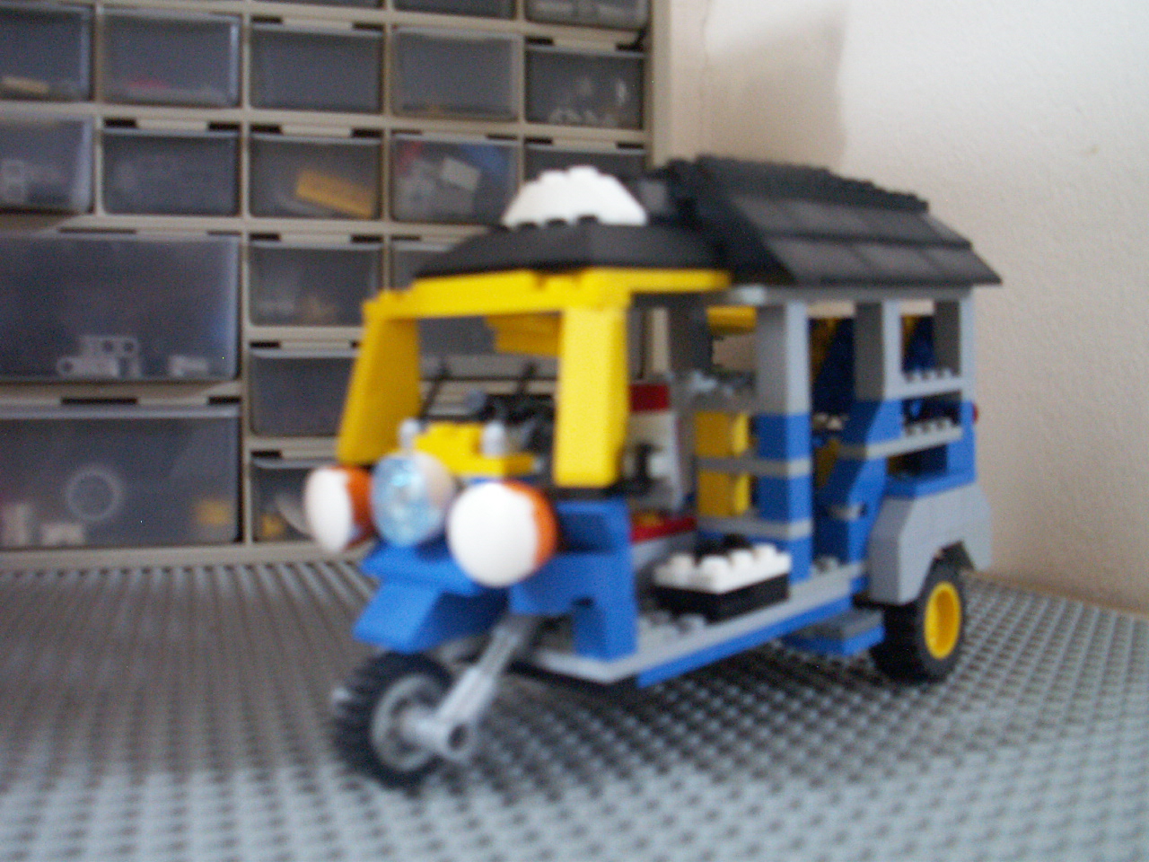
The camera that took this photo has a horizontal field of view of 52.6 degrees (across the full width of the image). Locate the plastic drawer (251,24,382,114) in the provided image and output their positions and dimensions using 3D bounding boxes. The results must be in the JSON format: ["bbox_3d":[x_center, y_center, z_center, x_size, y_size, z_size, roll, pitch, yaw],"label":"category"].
[{"bbox_3d":[-0.122,-0.150,0.549,0.053,0.036,0.135,0,0,-13],"label":"plastic drawer"}]

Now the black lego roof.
[{"bbox_3d":[0.031,-0.047,0.266,0.076,0.030,0.140,4,8,43],"label":"black lego roof"}]

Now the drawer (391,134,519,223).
[{"bbox_3d":[-0.065,-0.103,0.522,0.051,0.035,0.130,0,3,-17],"label":"drawer"}]

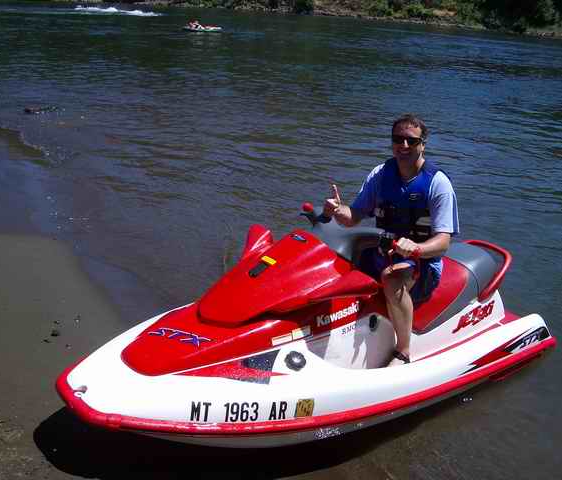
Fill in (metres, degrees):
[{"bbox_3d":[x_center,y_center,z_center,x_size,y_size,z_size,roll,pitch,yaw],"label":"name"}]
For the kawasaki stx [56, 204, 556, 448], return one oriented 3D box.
[{"bbox_3d":[0.318,0.433,3.453,3.100,1.030,1.170,-7,21,-39],"label":"kawasaki stx"}]

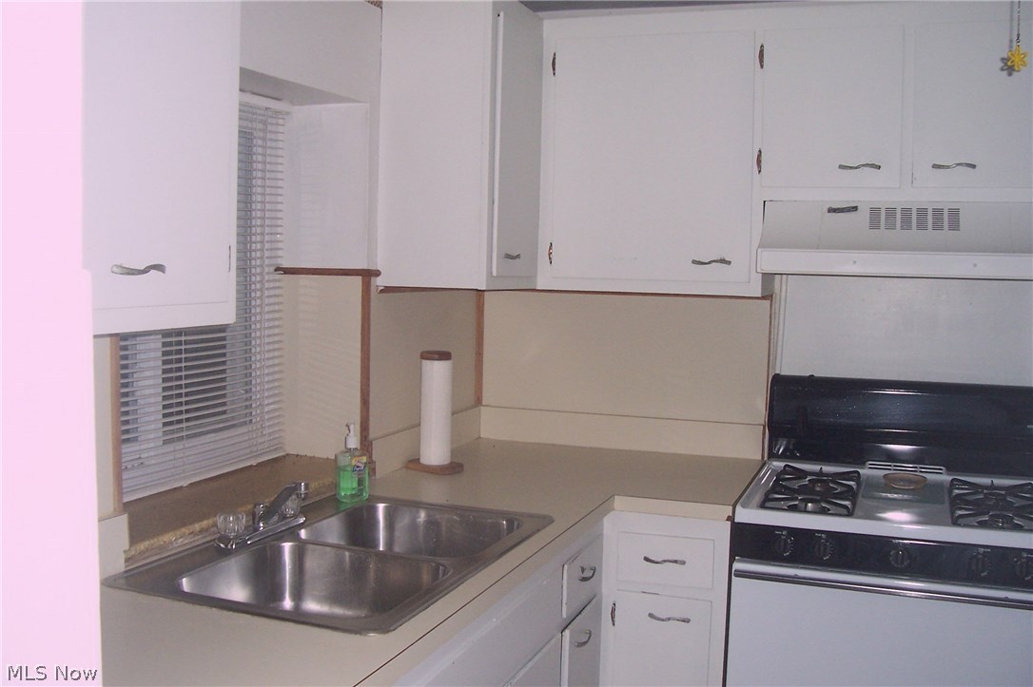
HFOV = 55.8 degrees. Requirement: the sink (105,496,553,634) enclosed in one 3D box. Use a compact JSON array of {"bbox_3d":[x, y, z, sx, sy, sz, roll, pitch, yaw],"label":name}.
[{"bbox_3d":[-0.311,0.471,1.885,0.566,0.165,0.811,3,4,21],"label":"sink"}]

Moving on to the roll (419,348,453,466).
[{"bbox_3d":[-0.218,0.175,2.663,0.086,0.305,0.086,1,4,0],"label":"roll"}]

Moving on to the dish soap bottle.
[{"bbox_3d":[-0.385,0.275,2.272,0.048,0.184,0.064,4,5,33],"label":"dish soap bottle"}]

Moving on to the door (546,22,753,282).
[{"bbox_3d":[0.368,-0.509,2.695,0.563,0.675,0.025,3,4,21],"label":"door"}]

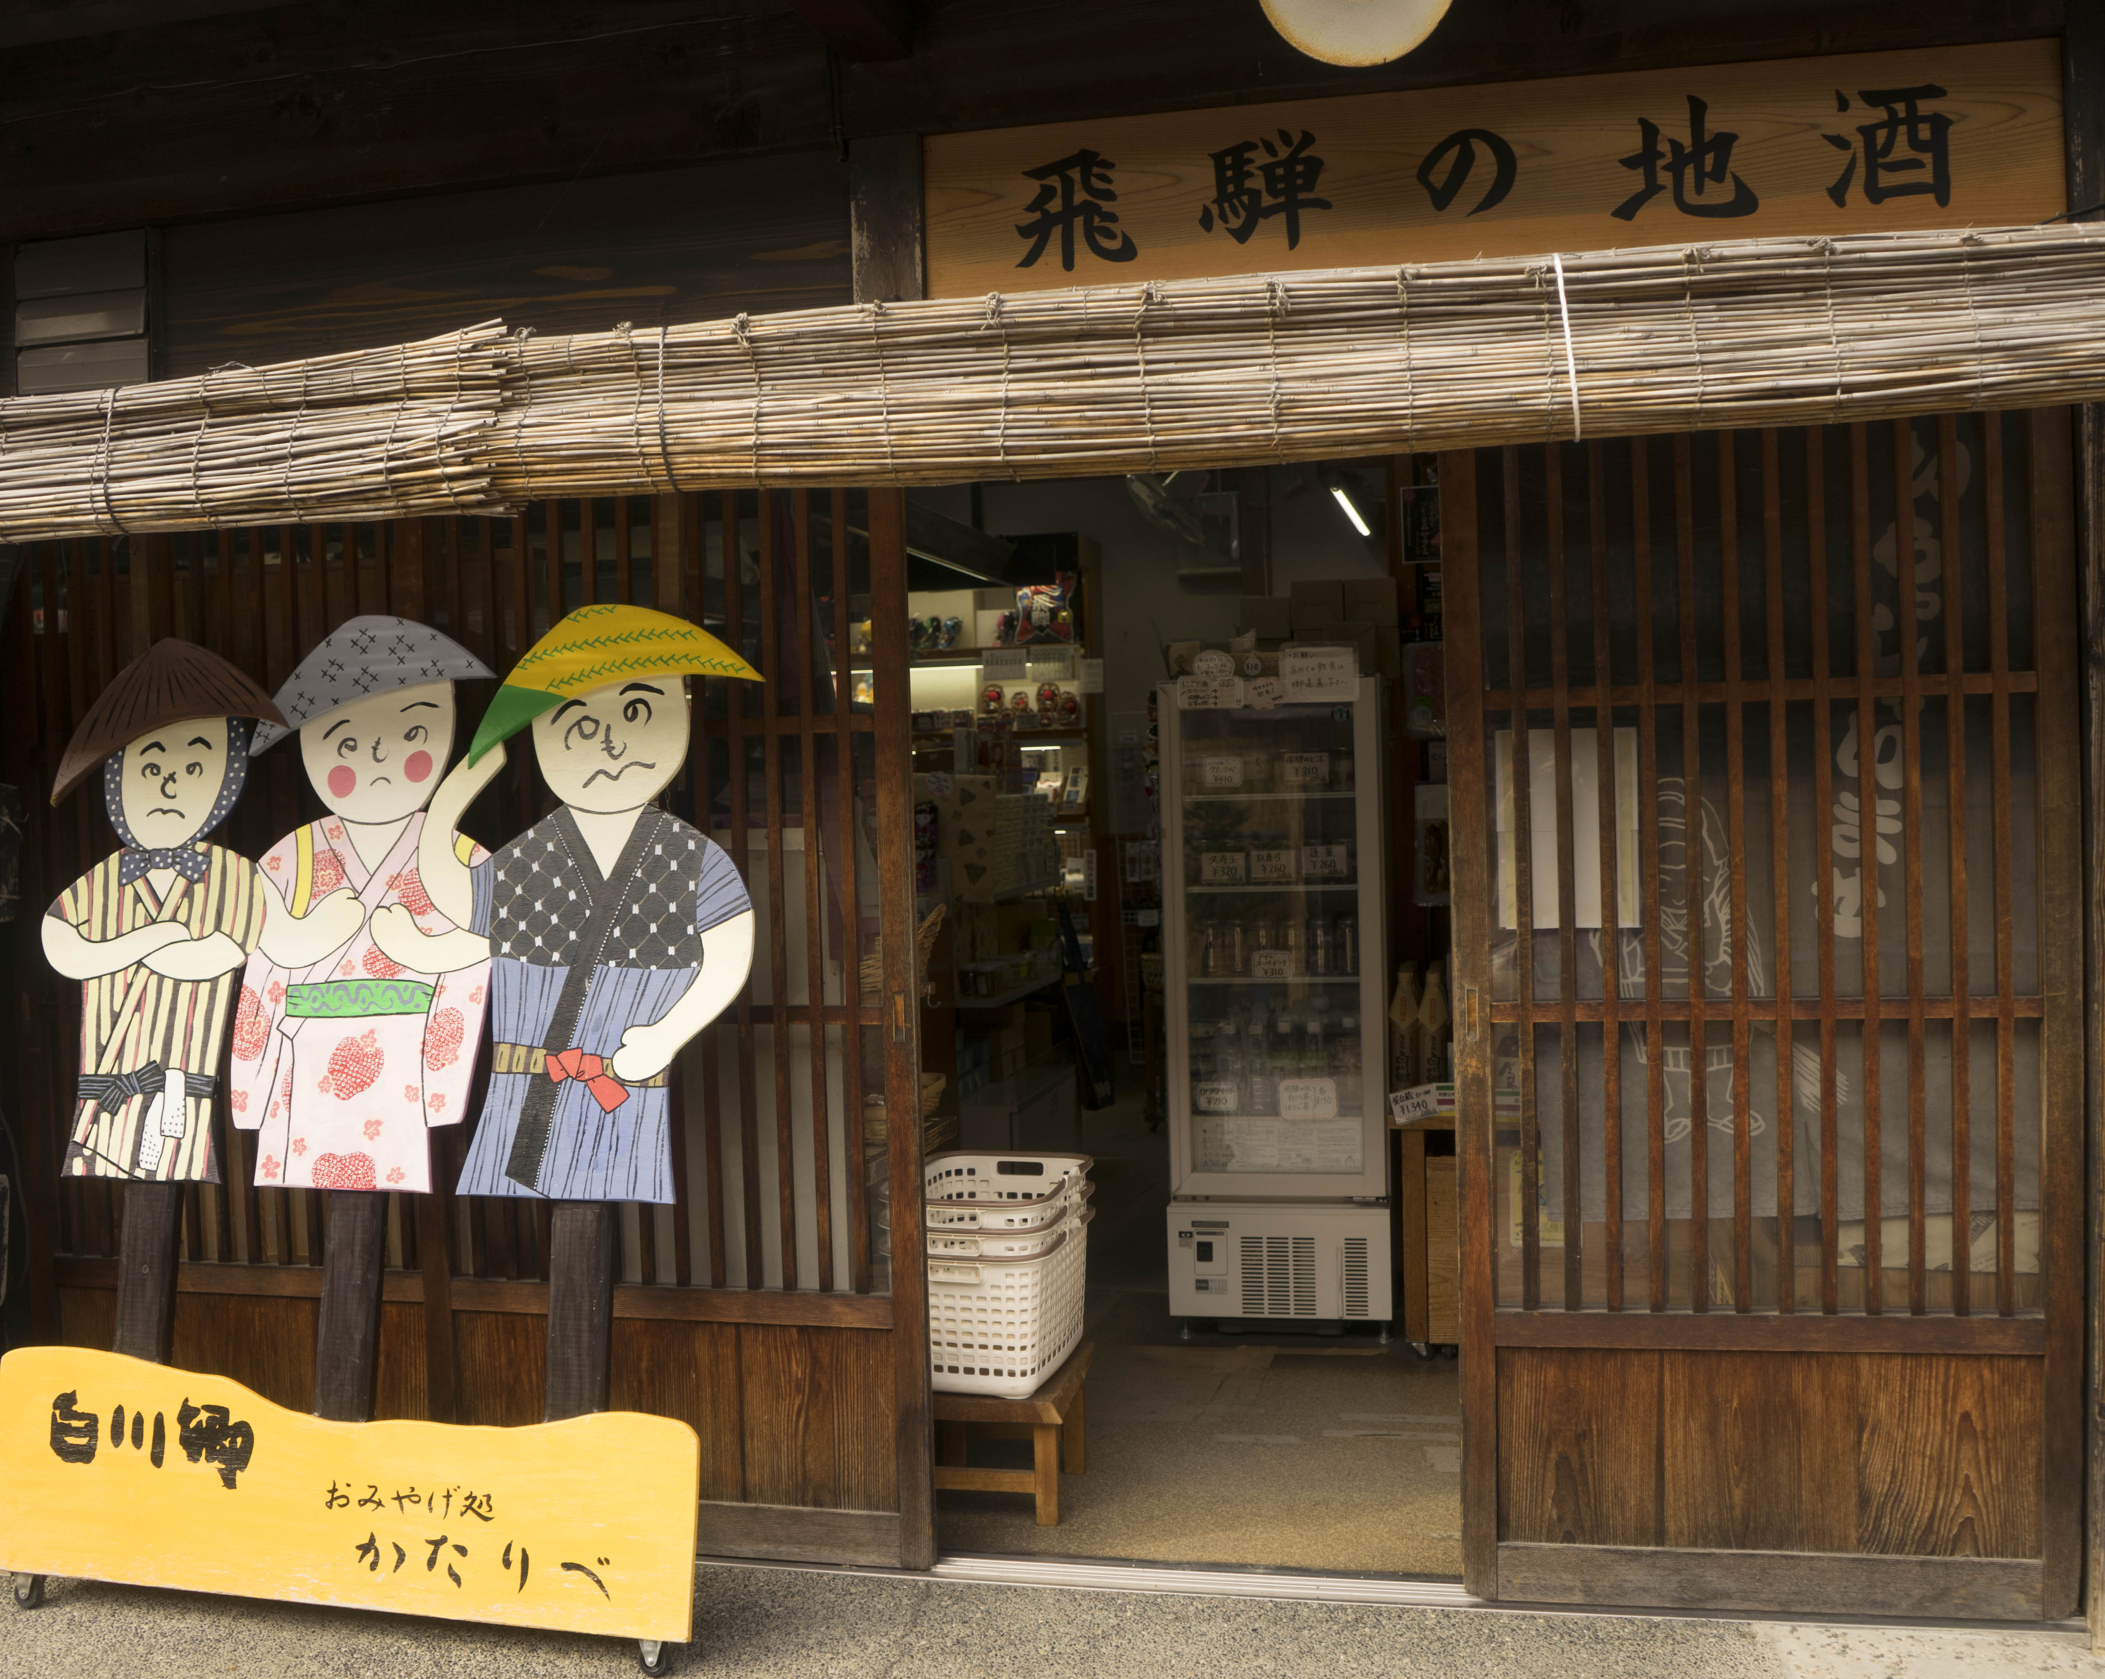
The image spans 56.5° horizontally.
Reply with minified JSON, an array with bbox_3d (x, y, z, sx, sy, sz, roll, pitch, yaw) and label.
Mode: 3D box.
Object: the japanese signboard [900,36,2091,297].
[{"bbox_3d":[0.608,-0.962,2.905,1.650,0.280,0.040,-1,1,12],"label":"japanese signboard"}]

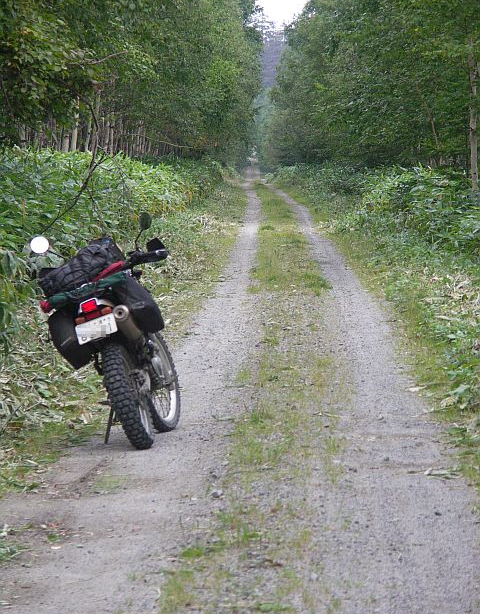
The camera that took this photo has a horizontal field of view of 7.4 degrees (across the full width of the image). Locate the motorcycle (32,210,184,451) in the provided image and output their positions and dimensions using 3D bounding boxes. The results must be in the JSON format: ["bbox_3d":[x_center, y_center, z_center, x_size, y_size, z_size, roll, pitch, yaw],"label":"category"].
[{"bbox_3d":[-0.708,0.133,21.650,0.830,1.340,2.150,-17,0,7],"label":"motorcycle"}]

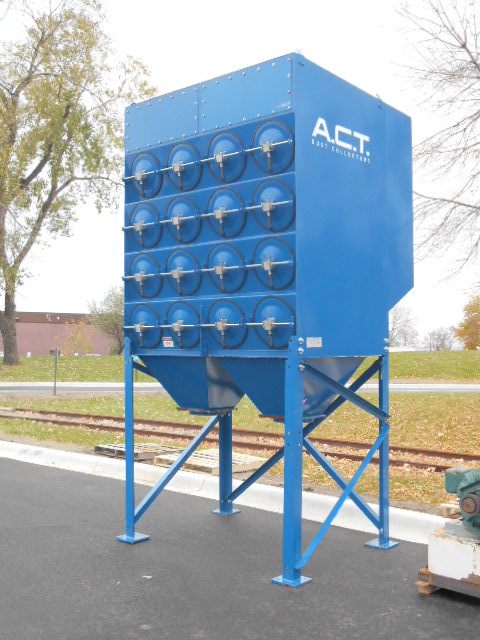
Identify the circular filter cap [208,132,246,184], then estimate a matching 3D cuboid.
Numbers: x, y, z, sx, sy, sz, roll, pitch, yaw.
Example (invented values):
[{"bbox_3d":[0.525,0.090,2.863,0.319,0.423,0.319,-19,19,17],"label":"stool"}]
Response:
[{"bbox_3d":[-0.120,-1.272,5.930,0.399,0.399,0.090,-2,-2,40],"label":"circular filter cap"}]

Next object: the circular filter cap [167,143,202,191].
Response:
[{"bbox_3d":[-0.519,-1.354,6.699,0.432,0.432,0.100,-2,-3,41],"label":"circular filter cap"}]

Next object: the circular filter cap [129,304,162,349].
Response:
[{"bbox_3d":[-0.821,0.055,6.478,0.399,0.399,0.090,-2,-2,40],"label":"circular filter cap"}]

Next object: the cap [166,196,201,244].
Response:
[{"bbox_3d":[-0.474,-0.818,6.211,0.399,0.399,0.090,-2,-2,40],"label":"cap"}]

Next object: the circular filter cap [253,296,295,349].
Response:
[{"bbox_3d":[0.235,0.018,5.593,0.399,0.399,0.090,-2,-2,40],"label":"circular filter cap"}]

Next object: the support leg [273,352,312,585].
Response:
[{"bbox_3d":[0.413,1.101,5.883,0.215,1.800,0.215,-2,-3,41],"label":"support leg"}]

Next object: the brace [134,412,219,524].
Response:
[{"bbox_3d":[-0.572,1.356,7.095,0.060,0.060,1.454,-2,35,40],"label":"brace"}]

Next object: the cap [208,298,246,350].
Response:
[{"bbox_3d":[-0.139,0.040,6.326,0.432,0.432,0.100,-2,-3,41],"label":"cap"}]

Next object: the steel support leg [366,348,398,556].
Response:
[{"bbox_3d":[1.284,1.134,6.883,0.215,1.800,0.215,-2,-3,41],"label":"steel support leg"}]

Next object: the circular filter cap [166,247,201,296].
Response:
[{"bbox_3d":[-0.518,-0.417,6.667,0.432,0.432,0.100,-2,-3,41],"label":"circular filter cap"}]

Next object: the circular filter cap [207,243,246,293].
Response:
[{"bbox_3d":[-0.139,-0.428,6.342,0.432,0.432,0.100,-2,-3,41],"label":"circular filter cap"}]

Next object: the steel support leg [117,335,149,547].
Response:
[{"bbox_3d":[-0.936,1.030,6.652,0.195,1.754,0.195,-2,-2,40],"label":"steel support leg"}]

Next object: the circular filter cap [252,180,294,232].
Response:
[{"bbox_3d":[0.233,-0.850,5.621,0.399,0.399,0.090,-2,-2,40],"label":"circular filter cap"}]

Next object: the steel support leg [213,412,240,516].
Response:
[{"bbox_3d":[-0.145,1.177,8.109,0.215,1.800,0.215,-2,-3,41],"label":"steel support leg"}]

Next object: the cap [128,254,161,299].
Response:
[{"bbox_3d":[-0.898,-0.406,6.992,0.432,0.432,0.100,-2,-3,41],"label":"cap"}]

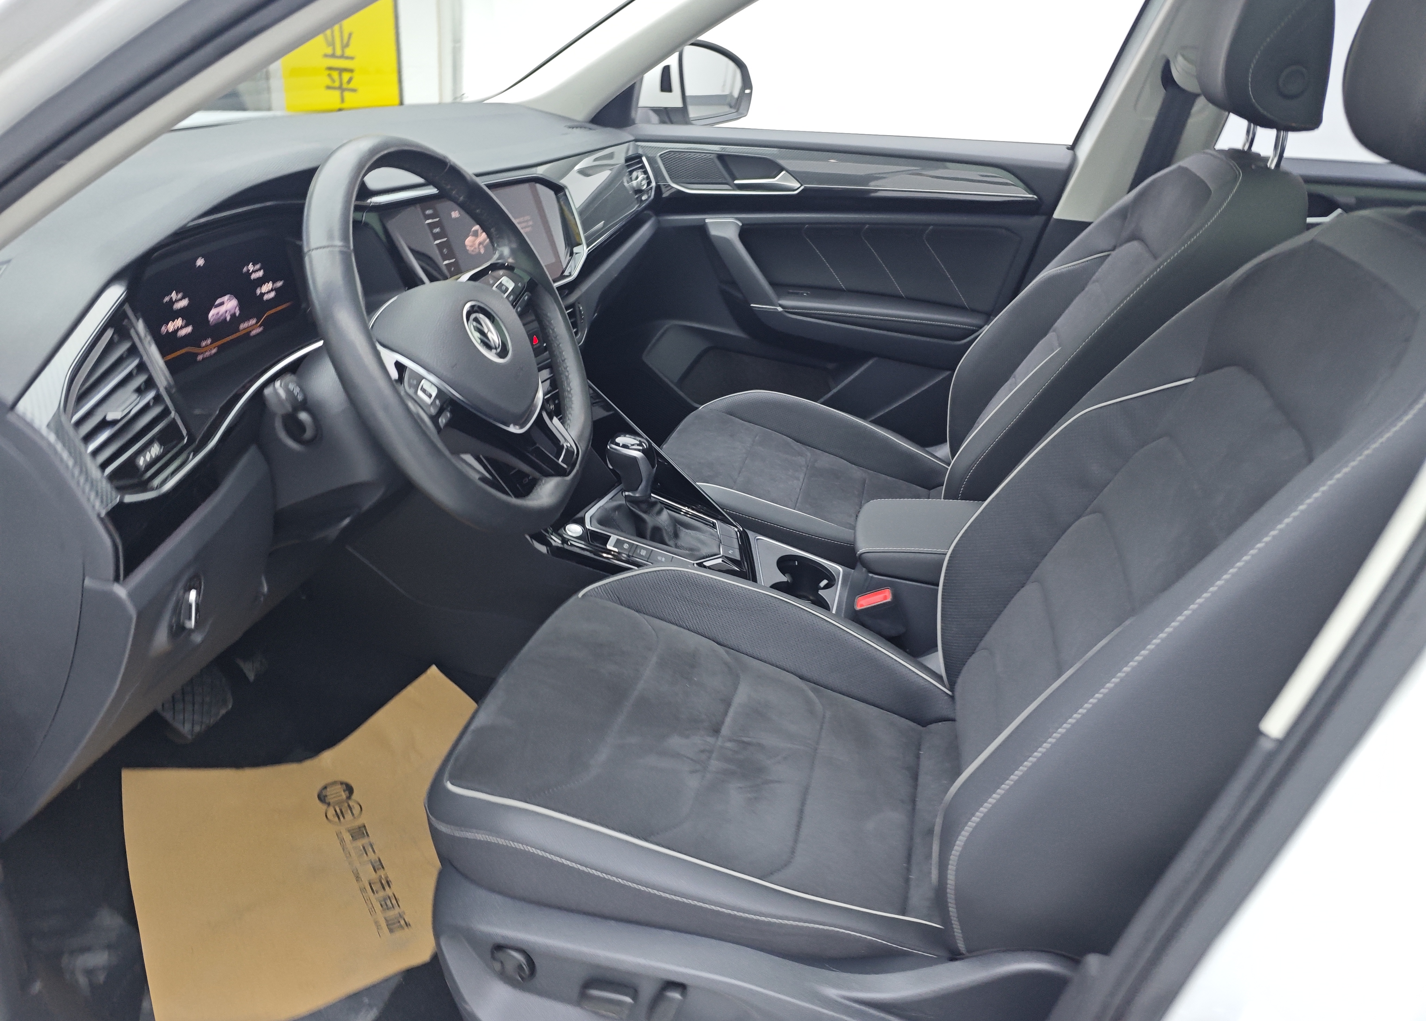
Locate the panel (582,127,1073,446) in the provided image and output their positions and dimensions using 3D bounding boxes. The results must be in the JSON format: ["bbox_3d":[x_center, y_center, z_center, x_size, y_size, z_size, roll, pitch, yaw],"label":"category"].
[{"bbox_3d":[0.180,-0.407,1.905,0.870,0.600,0.140,6,28,10],"label":"panel"}]

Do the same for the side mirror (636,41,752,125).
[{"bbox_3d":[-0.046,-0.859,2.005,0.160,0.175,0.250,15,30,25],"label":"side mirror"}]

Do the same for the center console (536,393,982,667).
[{"bbox_3d":[0.129,0.060,1.353,0.730,0.330,0.260,6,28,10],"label":"center console"}]

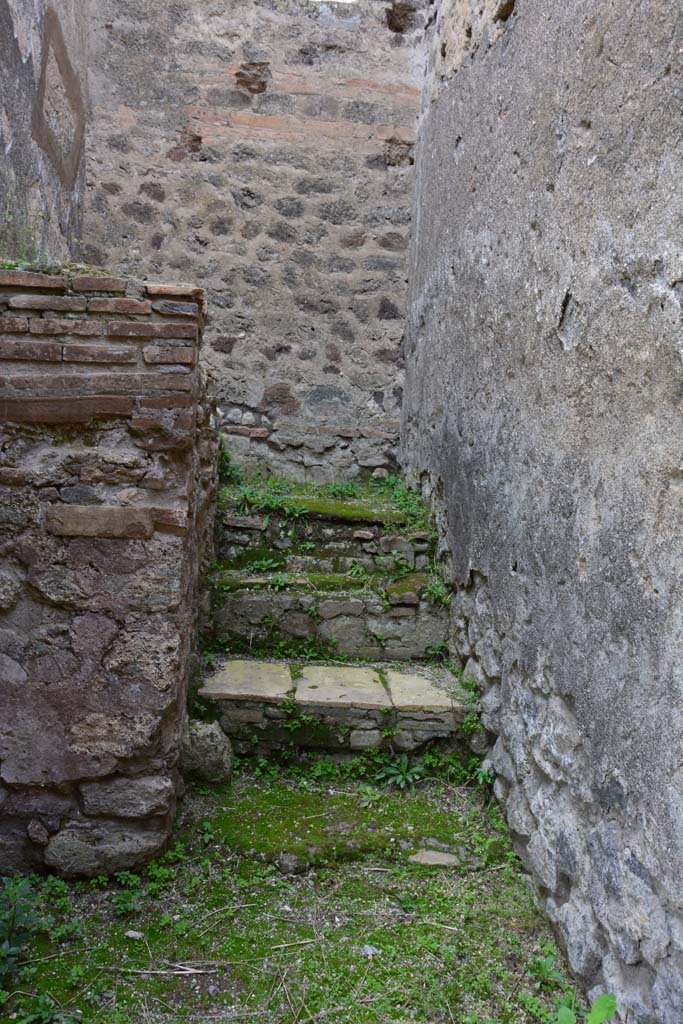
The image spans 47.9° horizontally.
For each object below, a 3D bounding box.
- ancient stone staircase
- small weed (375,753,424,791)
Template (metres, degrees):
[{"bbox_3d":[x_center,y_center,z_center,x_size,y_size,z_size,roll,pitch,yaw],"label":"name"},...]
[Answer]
[{"bbox_3d":[-0.039,0.359,3.436,0.950,0.780,1.620,2,8,-3],"label":"ancient stone staircase"},{"bbox_3d":[0.189,0.854,2.500,0.155,0.080,0.130,2,8,-3],"label":"small weed"}]

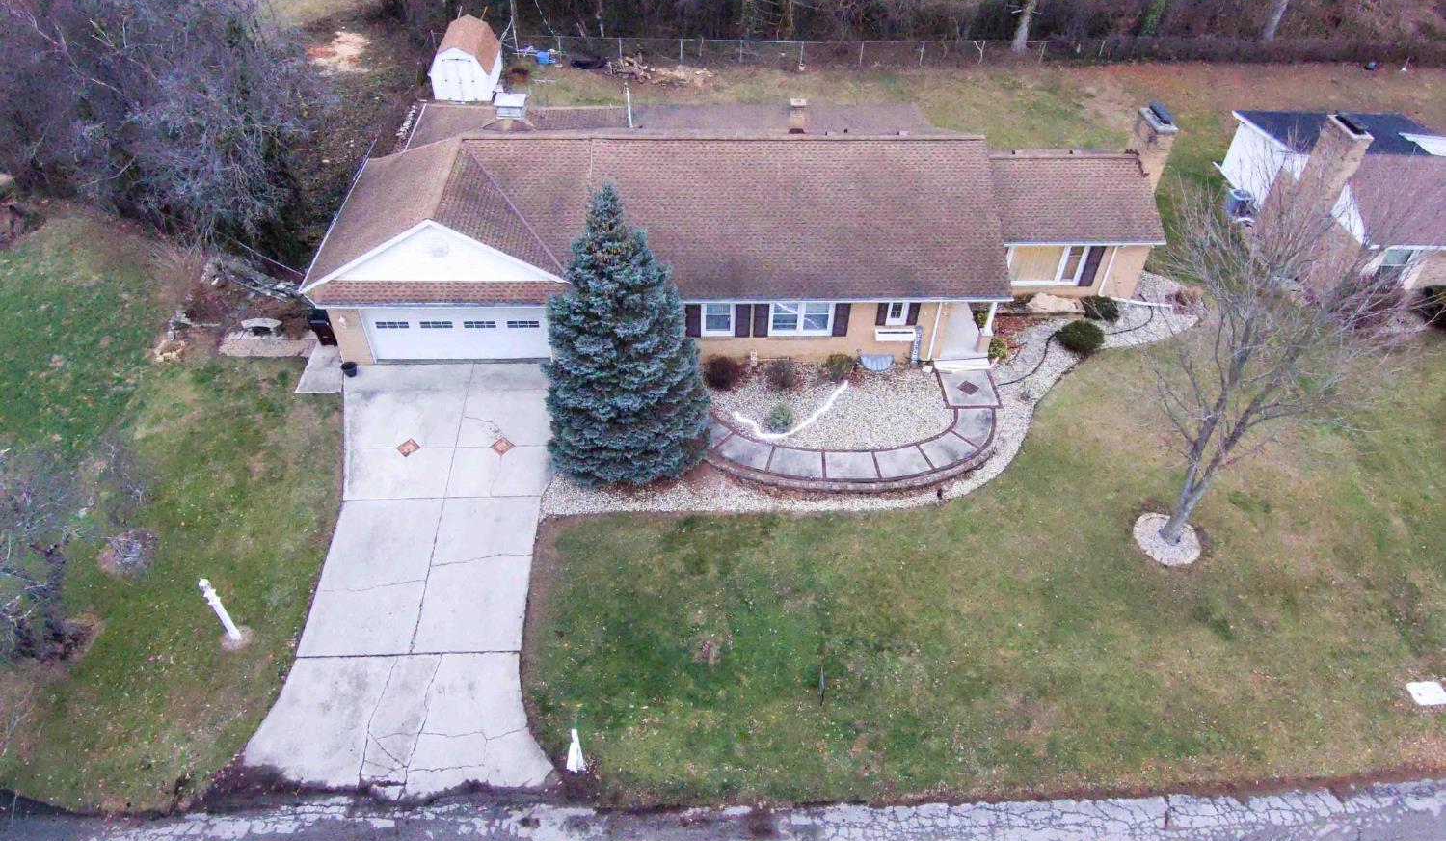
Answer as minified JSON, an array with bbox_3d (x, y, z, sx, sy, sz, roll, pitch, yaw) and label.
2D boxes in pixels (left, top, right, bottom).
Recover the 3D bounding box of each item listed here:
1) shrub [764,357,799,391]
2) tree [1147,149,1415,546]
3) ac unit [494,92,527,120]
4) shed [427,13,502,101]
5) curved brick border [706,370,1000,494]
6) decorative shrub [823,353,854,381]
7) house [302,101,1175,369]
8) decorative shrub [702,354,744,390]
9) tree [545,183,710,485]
[{"bbox_3d":[1.604,-1.257,23.919,0.950,0.900,0.950,-1,41,-3],"label":"shrub"},{"bbox_3d":[10.455,-0.577,17.446,5.500,9.200,5.400,-1,41,-3],"label":"tree"},{"bbox_3d":[-6.923,-10.277,28.605,0.950,0.650,1.000,-1,41,-3],"label":"ac unit"},{"bbox_3d":[-11.526,-16.318,39.487,2.550,2.360,4.100,-1,41,-3],"label":"shed"},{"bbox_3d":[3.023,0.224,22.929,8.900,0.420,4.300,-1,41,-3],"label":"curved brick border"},{"bbox_3d":[3.216,-1.490,24.371,0.880,0.750,0.880,-1,41,-3],"label":"decorative shrub"},{"bbox_3d":[1.043,-7.575,27.720,24.800,5.450,12.900,-1,41,-3],"label":"house"},{"bbox_3d":[0.013,-1.282,23.883,1.100,0.900,1.080,-1,41,-3],"label":"decorative shrub"},{"bbox_3d":[-2.398,-2.258,20.395,4.150,6.900,4.150,-1,41,-3],"label":"tree"}]

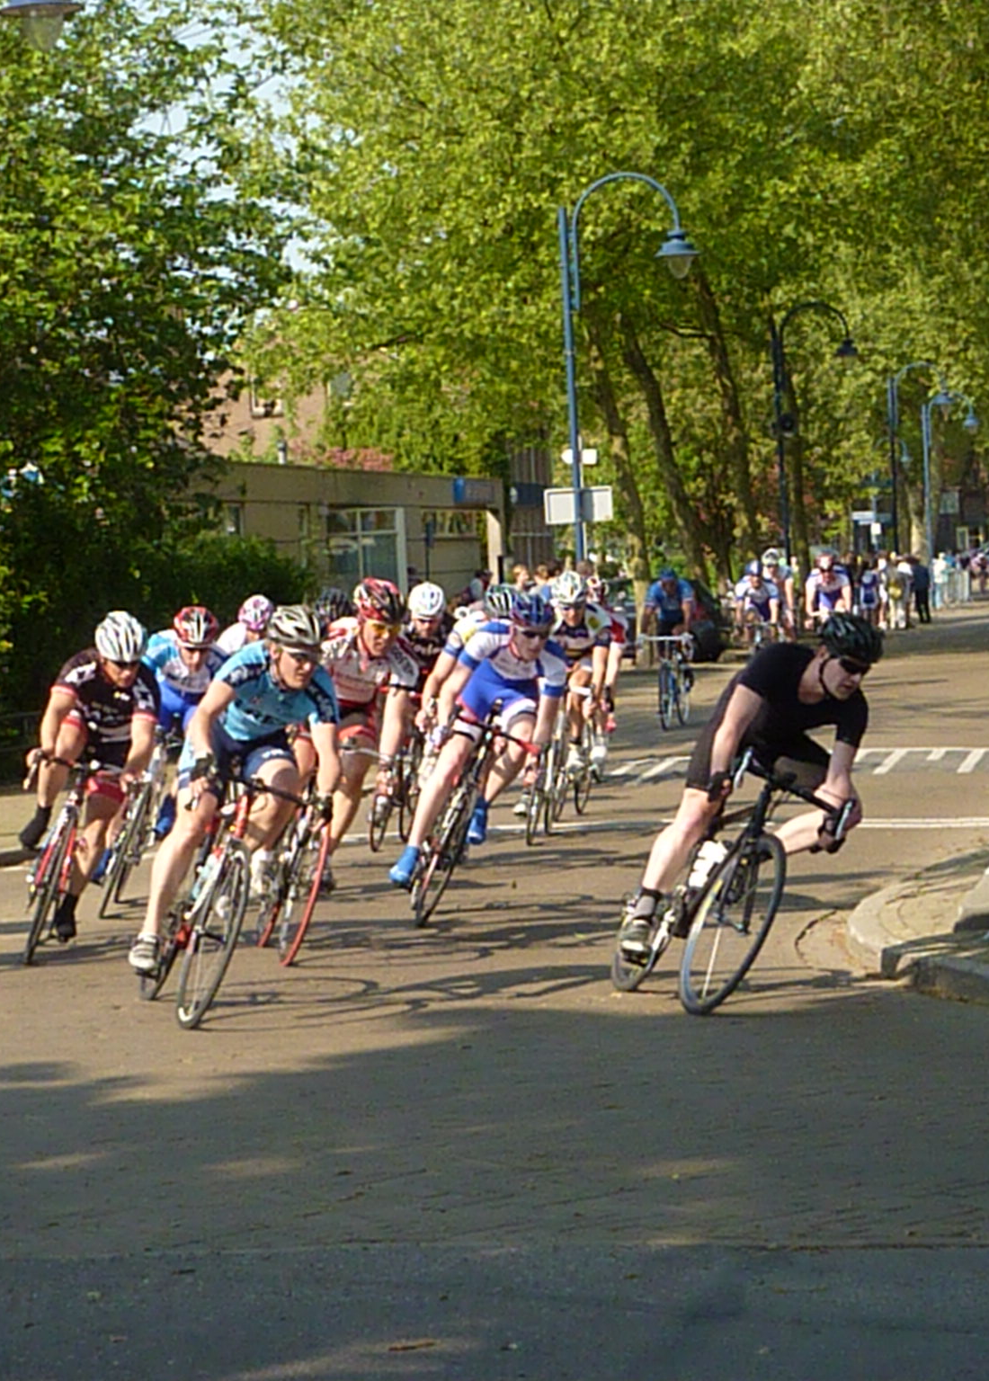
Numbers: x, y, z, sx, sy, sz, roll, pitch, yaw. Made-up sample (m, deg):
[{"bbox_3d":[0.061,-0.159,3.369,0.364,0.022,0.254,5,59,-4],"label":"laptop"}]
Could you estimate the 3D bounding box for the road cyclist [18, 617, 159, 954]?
[{"bbox_3d":[-1.840,0.376,17.100,0.560,1.480,1.000,15,-1,-8],"label":"road cyclist"}]

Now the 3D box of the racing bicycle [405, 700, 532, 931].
[{"bbox_3d":[-0.231,0.612,18.255,0.440,0.980,1.650,19,-1,-6],"label":"racing bicycle"}]

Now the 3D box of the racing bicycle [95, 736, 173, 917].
[{"bbox_3d":[-1.814,0.646,19.505,0.440,0.980,1.650,18,1,-2],"label":"racing bicycle"}]

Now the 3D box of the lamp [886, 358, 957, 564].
[{"bbox_3d":[9.916,-4.495,88.000,1.570,6.150,0.520,-2,2,11],"label":"lamp"}]

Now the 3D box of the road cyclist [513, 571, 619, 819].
[{"bbox_3d":[0.423,0.048,23.200,0.540,1.500,1.000,13,3,5],"label":"road cyclist"}]

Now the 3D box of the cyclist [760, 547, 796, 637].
[{"bbox_3d":[3.469,-1.015,47.000,0.540,1.480,1.000,0,2,9],"label":"cyclist"}]

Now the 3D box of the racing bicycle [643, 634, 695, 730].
[{"bbox_3d":[1.812,-0.105,38.768,0.480,0.980,1.650,0,2,12],"label":"racing bicycle"}]

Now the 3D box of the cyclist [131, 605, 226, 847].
[{"bbox_3d":[-1.665,0.281,19.400,0.540,1.490,1.000,17,1,-3],"label":"cyclist"}]

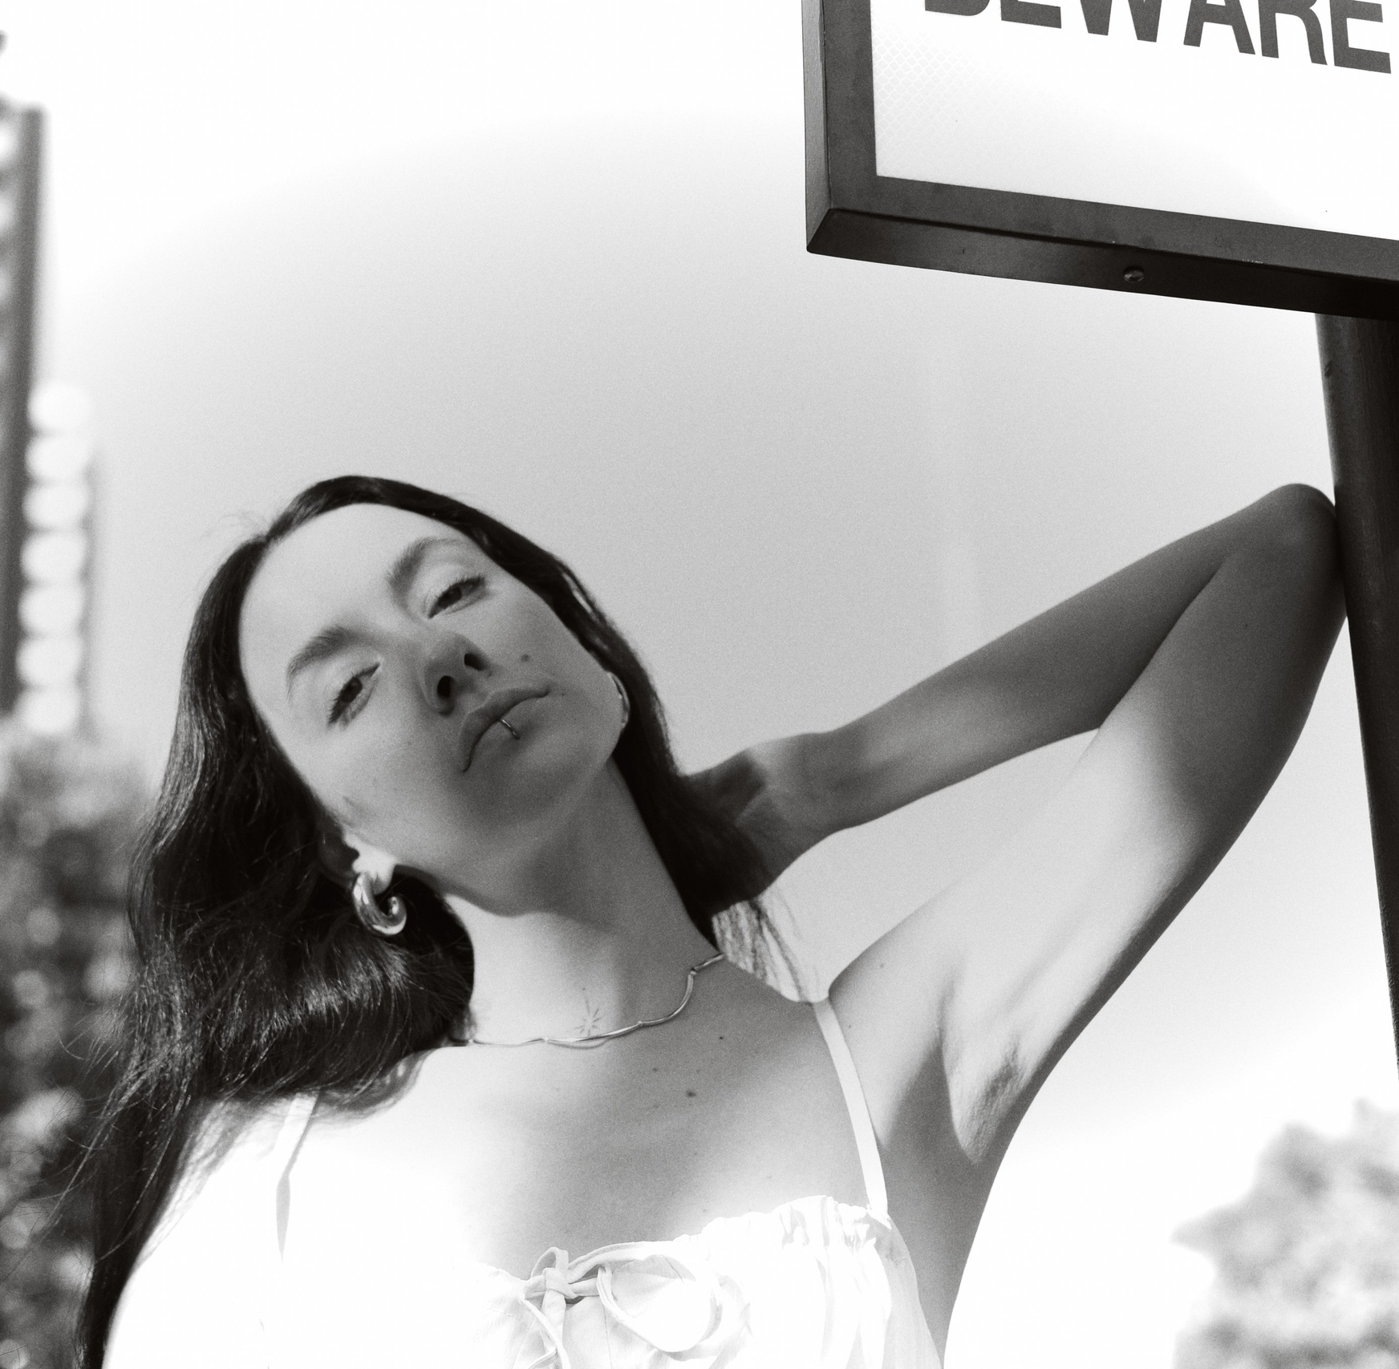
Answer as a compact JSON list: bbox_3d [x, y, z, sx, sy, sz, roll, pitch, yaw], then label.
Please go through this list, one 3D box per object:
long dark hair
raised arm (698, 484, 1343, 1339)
[{"bbox_3d":[-0.121,0.109,1.380,0.320,0.400,0.250,-1,-21,-2],"label":"long dark hair"},{"bbox_3d":[0.147,0.100,1.375,0.295,0.370,0.180,-2,-21,-1],"label":"raised arm"}]

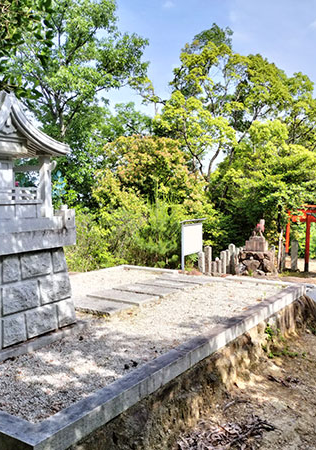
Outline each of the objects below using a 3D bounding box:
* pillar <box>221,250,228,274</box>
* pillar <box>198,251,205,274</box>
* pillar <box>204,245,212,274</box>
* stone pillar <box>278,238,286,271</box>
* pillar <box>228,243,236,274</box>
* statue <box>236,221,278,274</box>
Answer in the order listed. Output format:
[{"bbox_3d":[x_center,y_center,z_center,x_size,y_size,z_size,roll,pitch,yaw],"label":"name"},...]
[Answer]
[{"bbox_3d":[1.780,1.004,11.600,0.150,0.650,0.150,2,3,33],"label":"pillar"},{"bbox_3d":[1.134,0.991,11.300,0.150,0.600,0.150,2,4,25],"label":"pillar"},{"bbox_3d":[1.340,0.942,11.500,0.150,0.750,0.150,2,3,33],"label":"pillar"},{"bbox_3d":[3.412,0.838,11.900,0.160,0.820,0.160,2,4,25],"label":"stone pillar"},{"bbox_3d":[1.885,0.876,11.000,0.160,0.810,0.160,2,4,25],"label":"pillar"},{"bbox_3d":[2.592,0.605,11.400,0.900,1.500,0.800,2,3,33],"label":"statue"}]

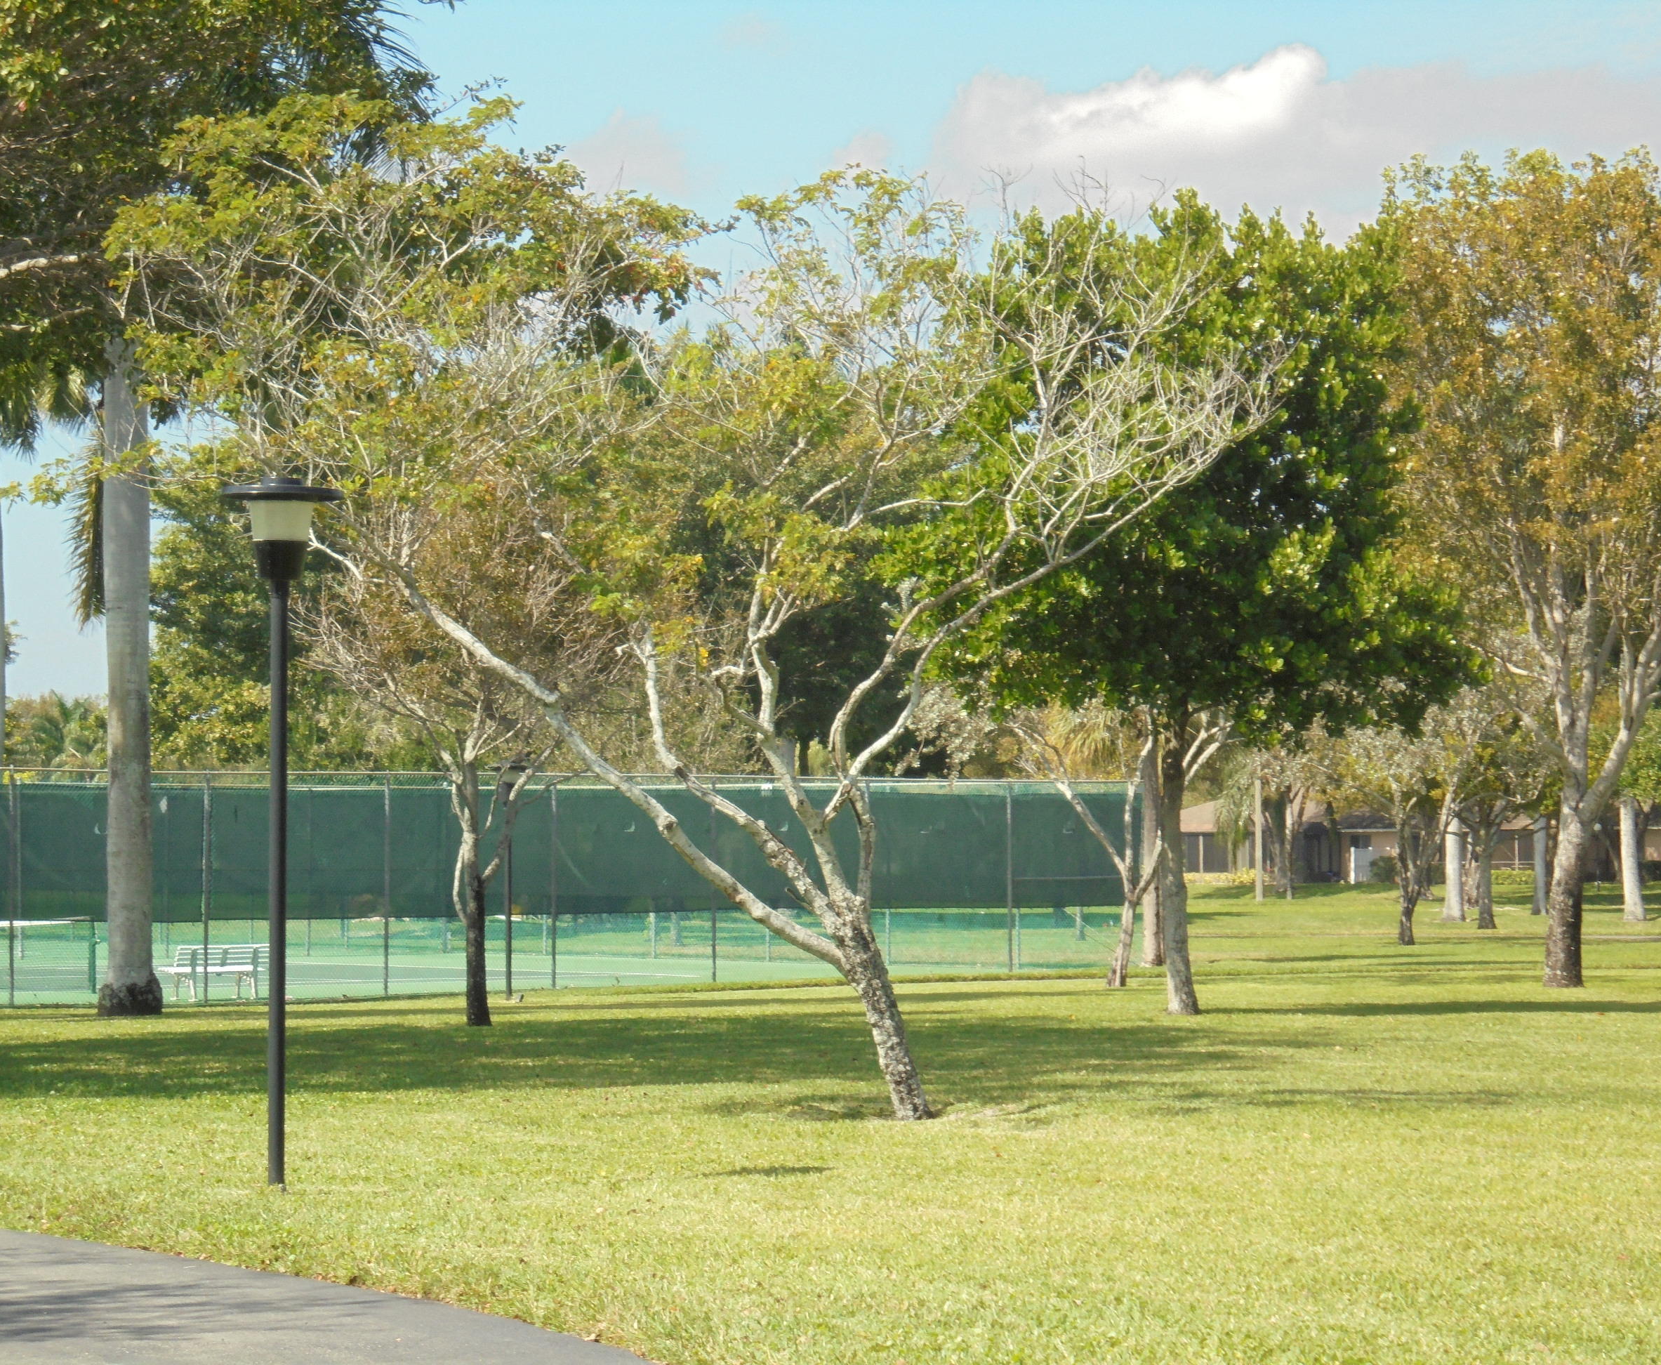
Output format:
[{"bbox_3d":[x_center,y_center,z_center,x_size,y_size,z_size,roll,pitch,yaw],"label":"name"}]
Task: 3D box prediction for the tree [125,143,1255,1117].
[{"bbox_3d":[-0.892,-0.333,31.300,7.159,6.169,5.900,0,-2,0],"label":"tree"}]

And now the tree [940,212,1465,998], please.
[{"bbox_3d":[4.291,-0.894,56.500,6.128,9.347,5.900,0,-2,0],"label":"tree"}]

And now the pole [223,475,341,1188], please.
[{"bbox_3d":[-2.732,0.743,24.600,0.587,3.546,0.587,0,-2,0],"label":"pole"}]

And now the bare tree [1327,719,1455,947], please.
[{"bbox_3d":[10.542,2.850,93.000,2.328,4.228,2.300,0,-2,0],"label":"bare tree"}]

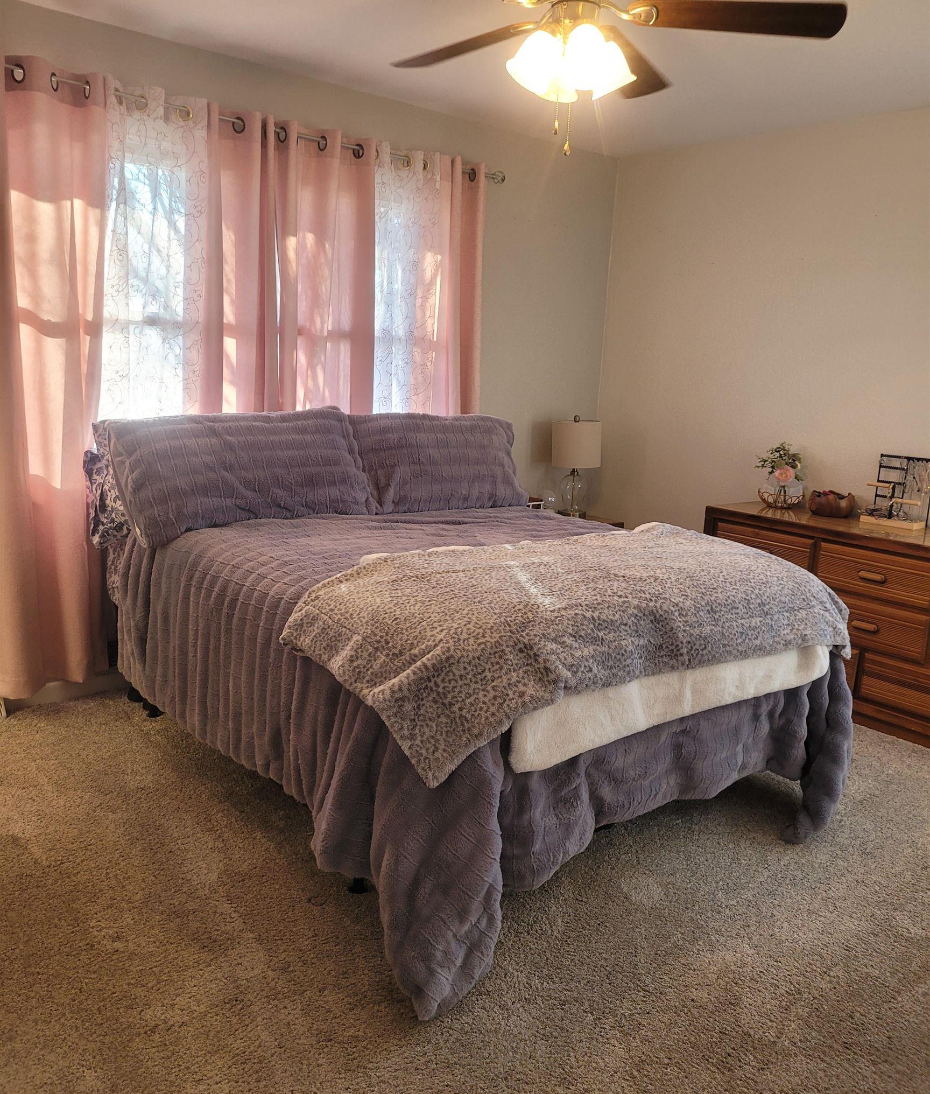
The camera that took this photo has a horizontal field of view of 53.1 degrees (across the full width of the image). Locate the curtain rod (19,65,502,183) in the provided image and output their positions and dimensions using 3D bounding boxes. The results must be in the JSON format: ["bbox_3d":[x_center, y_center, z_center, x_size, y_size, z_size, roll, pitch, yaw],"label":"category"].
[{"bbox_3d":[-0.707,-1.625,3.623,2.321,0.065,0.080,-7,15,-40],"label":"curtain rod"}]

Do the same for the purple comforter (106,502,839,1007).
[{"bbox_3d":[-0.050,0.359,3.160,1.704,0.747,2.042,-7,15,-40],"label":"purple comforter"}]

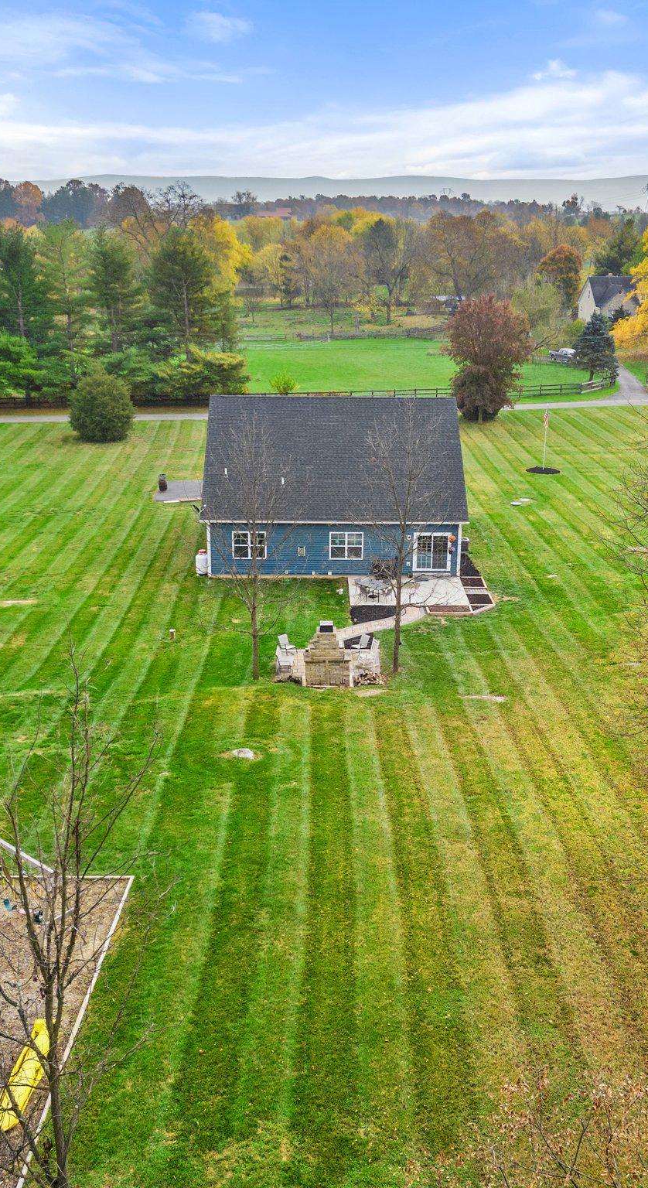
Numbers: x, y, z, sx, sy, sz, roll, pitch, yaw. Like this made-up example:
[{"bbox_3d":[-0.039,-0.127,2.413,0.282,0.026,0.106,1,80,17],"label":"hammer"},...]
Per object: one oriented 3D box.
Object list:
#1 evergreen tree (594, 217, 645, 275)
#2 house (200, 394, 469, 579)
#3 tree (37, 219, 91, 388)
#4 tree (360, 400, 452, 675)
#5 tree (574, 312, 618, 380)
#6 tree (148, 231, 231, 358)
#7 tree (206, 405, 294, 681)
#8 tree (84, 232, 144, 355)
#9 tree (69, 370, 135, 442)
[{"bbox_3d":[57.830,-64.383,215.649,9.962,17.722,9.962,0,20,0],"label":"evergreen tree"},{"bbox_3d":[0.543,-7.257,63.767,13.979,8.356,15.094,0,20,0],"label":"house"},{"bbox_3d":[-27.818,-30.064,117.007,6.196,18.589,6.196,0,20,0],"label":"tree"},{"bbox_3d":[3.484,-2.198,46.855,3.960,12.127,3.960,0,20,0],"label":"tree"},{"bbox_3d":[33.374,-30.440,134.942,5.400,8.300,5.400,0,20,0],"label":"tree"},{"bbox_3d":[-16.753,-36.471,137.039,9.800,17.700,9.500,0,20,0],"label":"tree"},{"bbox_3d":[-2.994,-1.850,44.291,3.700,11.400,3.700,0,20,0],"label":"tree"},{"bbox_3d":[-26.269,-36.202,137.137,7.400,17.000,7.400,0,20,0],"label":"tree"},{"bbox_3d":[-19.982,-16.928,98.522,5.884,5.725,5.884,0,20,0],"label":"tree"}]

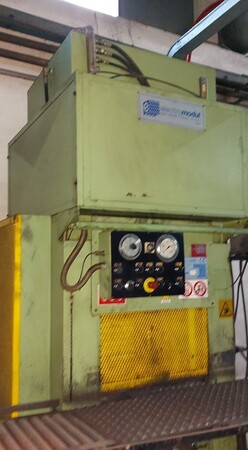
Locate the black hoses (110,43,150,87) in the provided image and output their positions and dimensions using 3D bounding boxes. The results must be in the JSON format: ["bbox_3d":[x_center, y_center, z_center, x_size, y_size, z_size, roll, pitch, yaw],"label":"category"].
[{"bbox_3d":[0.028,-0.707,1.843,0.200,0.180,0.080,3,-8,-28],"label":"black hoses"}]

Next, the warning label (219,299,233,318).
[{"bbox_3d":[0.495,0.406,2.010,0.086,0.088,0.006,3,-8,-28],"label":"warning label"}]

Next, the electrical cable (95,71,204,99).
[{"bbox_3d":[0.127,-0.645,1.877,0.560,0.055,0.070,3,-8,-28],"label":"electrical cable"}]

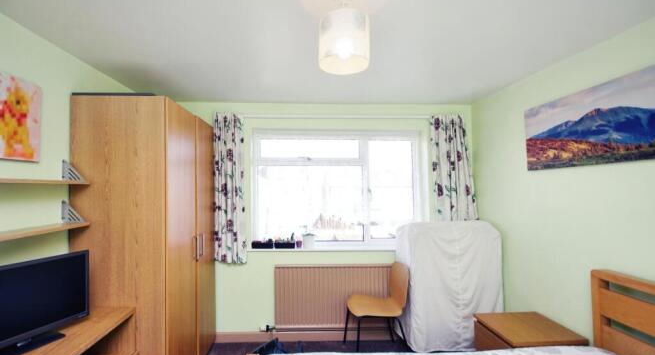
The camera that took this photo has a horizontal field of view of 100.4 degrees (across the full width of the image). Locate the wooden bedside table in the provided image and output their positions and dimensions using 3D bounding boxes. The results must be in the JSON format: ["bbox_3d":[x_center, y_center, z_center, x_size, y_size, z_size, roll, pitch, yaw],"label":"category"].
[{"bbox_3d":[1.310,1.305,1.800,0.490,0.640,0.380,0,-1,-5],"label":"wooden bedside table"}]

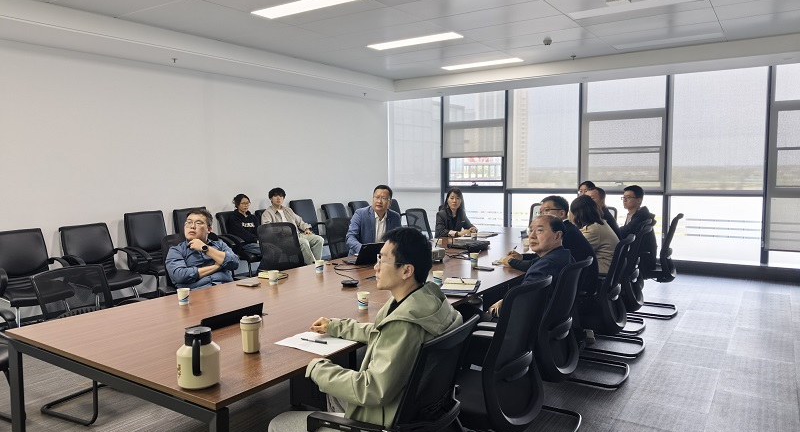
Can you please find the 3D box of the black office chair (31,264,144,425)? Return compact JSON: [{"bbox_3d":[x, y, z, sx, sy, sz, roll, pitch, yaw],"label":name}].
[{"bbox_3d":[-1.978,0.780,3.608,0.640,0.900,0.580,2,5,27],"label":"black office chair"}]

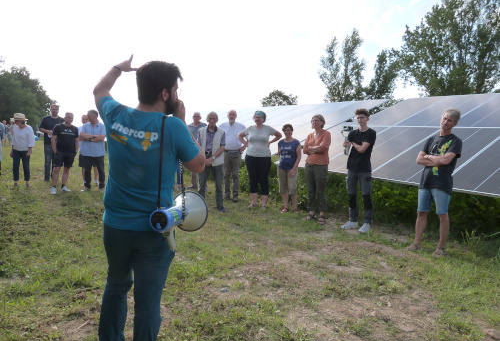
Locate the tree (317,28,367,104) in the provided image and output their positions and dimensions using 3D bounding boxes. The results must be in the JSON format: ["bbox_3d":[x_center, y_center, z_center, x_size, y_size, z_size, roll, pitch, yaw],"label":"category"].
[{"bbox_3d":[10.647,-10.563,42.984,5.835,12.346,5.835,1,8,0],"label":"tree"}]

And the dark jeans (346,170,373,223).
[{"bbox_3d":[1.600,0.325,5.270,0.370,0.860,0.290,6,10,30],"label":"dark jeans"}]

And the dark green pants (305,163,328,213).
[{"bbox_3d":[1.055,0.250,5.690,0.370,0.850,0.280,5,9,25],"label":"dark green pants"}]

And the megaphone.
[{"bbox_3d":[-0.415,0.285,2.060,0.230,0.300,0.330,6,10,30],"label":"megaphone"}]

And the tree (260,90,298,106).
[{"bbox_3d":[5.195,-11.096,64.997,7.200,6.819,7.200,1,8,0],"label":"tree"}]

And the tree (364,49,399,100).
[{"bbox_3d":[14.928,-9.012,41.990,4.420,9.751,4.420,1,8,0],"label":"tree"}]

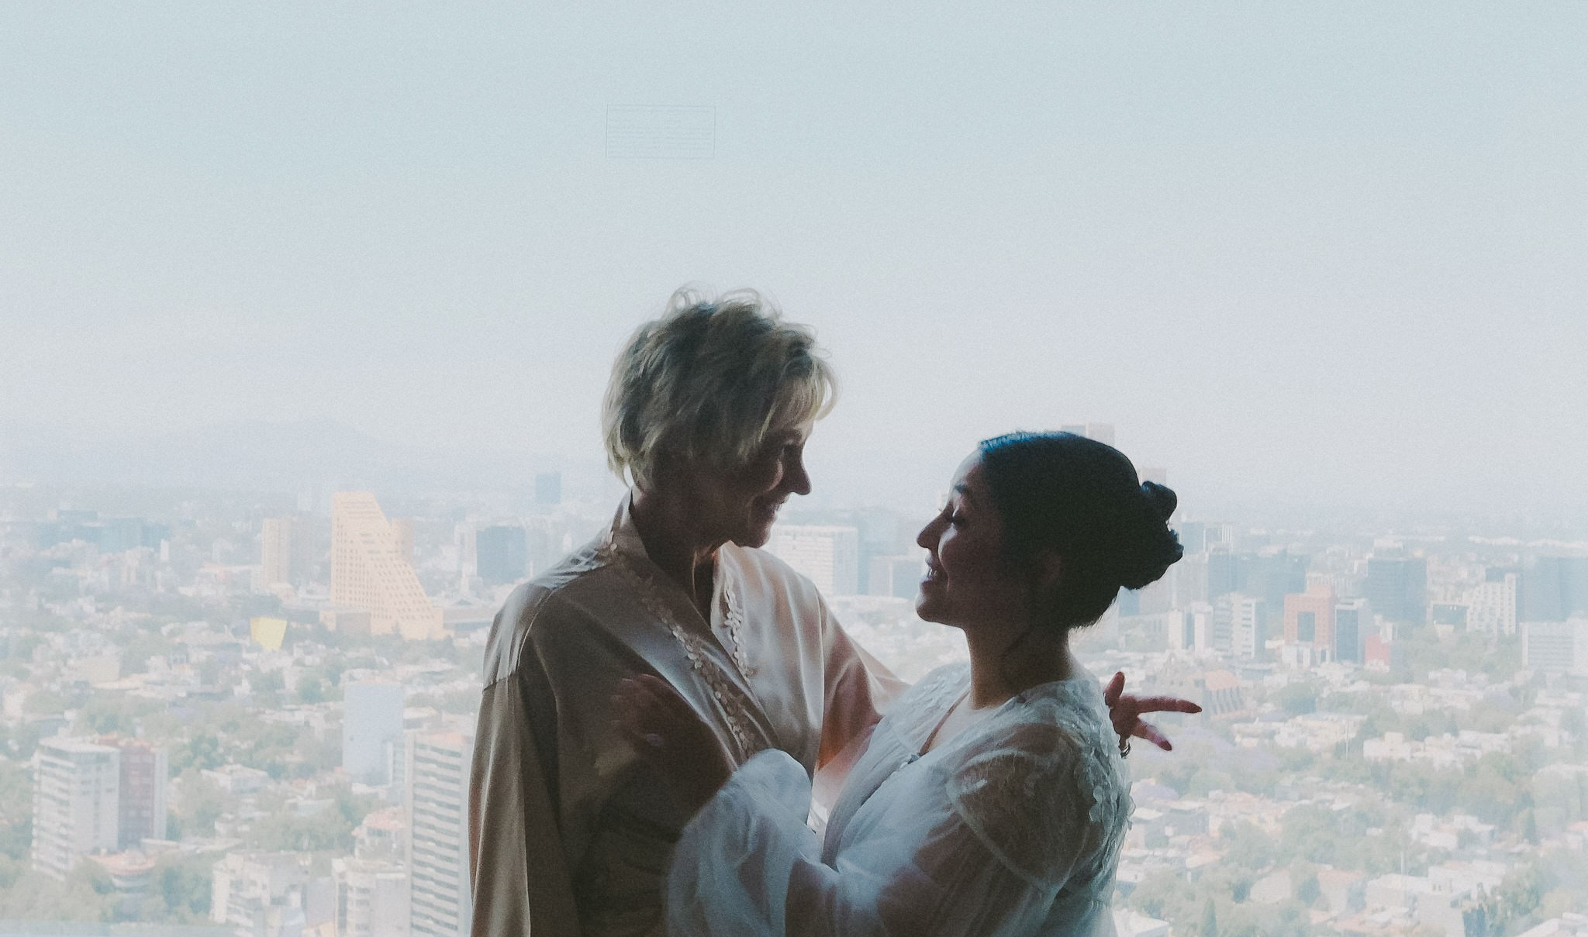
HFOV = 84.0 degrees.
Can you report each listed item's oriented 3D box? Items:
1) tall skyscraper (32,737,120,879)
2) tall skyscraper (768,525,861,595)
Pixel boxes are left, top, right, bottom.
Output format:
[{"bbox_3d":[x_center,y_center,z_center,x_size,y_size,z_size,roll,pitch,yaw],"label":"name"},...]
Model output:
[{"bbox_3d":[-180.600,85.330,222.000,19.500,31.000,11.000,0,-1,27],"label":"tall skyscraper"},{"bbox_3d":[16.020,75.980,735.000,59.870,55.110,51.890,0,-1,27],"label":"tall skyscraper"}]

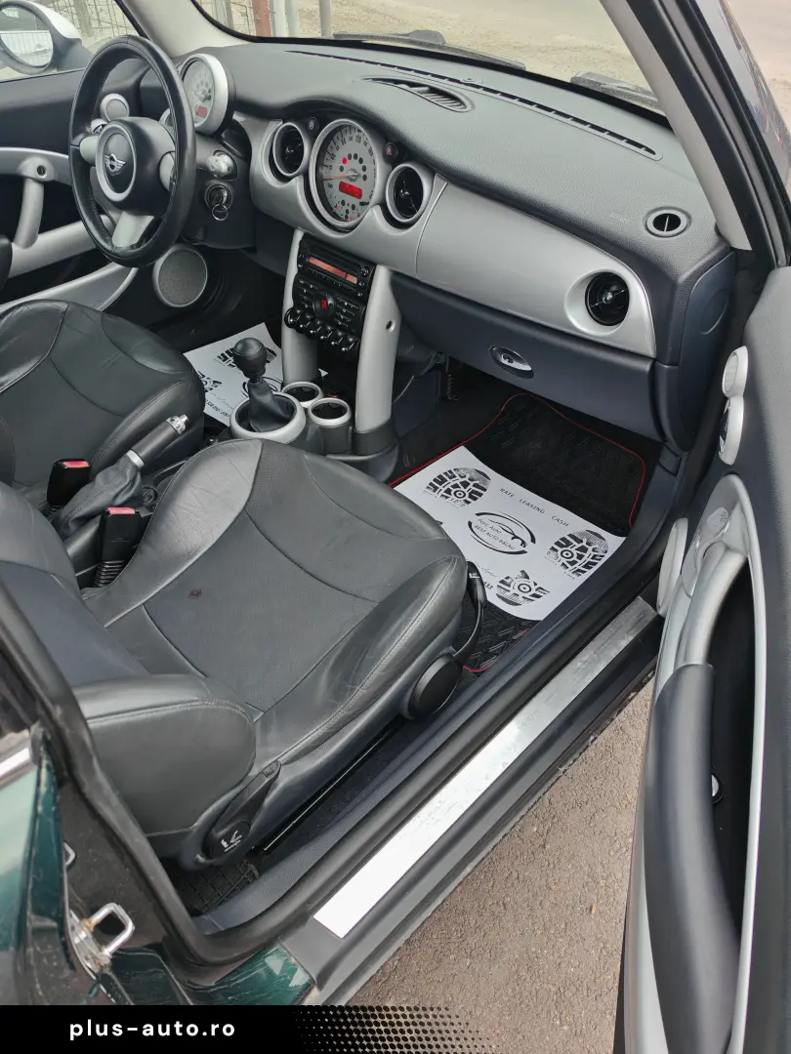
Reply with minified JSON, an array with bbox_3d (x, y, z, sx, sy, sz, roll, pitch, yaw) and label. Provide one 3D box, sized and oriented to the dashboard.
[{"bbox_3d":[0.014,-0.588,1.423,1.330,0.410,0.410,32,50,33],"label":"dashboard"}]

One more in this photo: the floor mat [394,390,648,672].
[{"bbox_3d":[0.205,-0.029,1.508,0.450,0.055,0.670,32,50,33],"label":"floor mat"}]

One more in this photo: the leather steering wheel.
[{"bbox_3d":[-0.450,-0.655,1.411,0.372,0.372,0.100,32,30,33],"label":"leather steering wheel"}]

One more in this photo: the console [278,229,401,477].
[{"bbox_3d":[-0.105,-0.311,1.477,0.275,0.420,0.220,32,50,33],"label":"console"}]

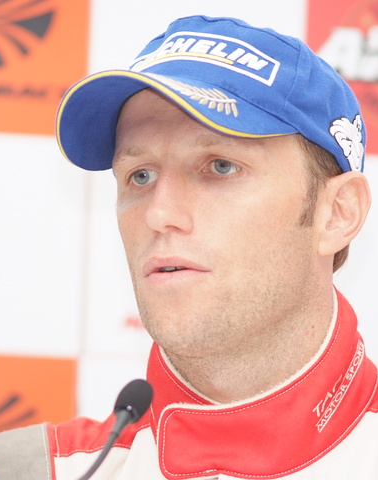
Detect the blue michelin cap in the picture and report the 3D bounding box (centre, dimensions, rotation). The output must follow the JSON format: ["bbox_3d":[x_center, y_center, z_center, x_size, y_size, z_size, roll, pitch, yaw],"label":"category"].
[{"bbox_3d":[0.016,-0.103,3.750,0.170,0.130,0.270,-8,-17,31],"label":"blue michelin cap"}]

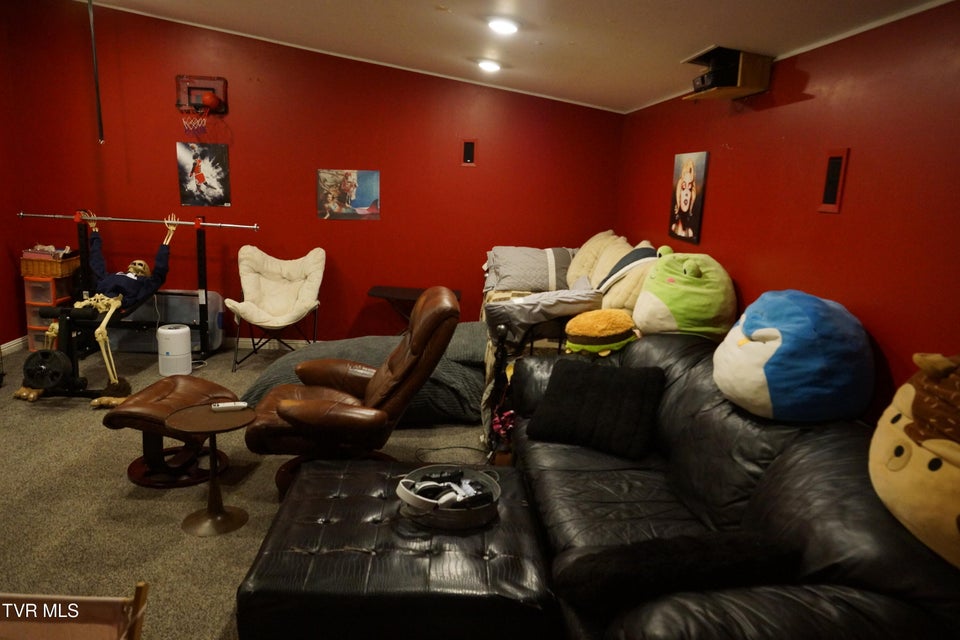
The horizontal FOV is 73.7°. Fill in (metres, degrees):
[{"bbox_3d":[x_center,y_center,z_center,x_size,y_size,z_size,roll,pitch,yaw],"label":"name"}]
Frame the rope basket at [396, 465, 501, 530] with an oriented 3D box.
[{"bbox_3d":[-0.096,0.566,2.100,0.335,0.088,0.325,1,12,-3],"label":"rope basket"}]

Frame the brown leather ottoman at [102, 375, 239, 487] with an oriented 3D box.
[{"bbox_3d":[-1.514,0.553,3.295,0.535,0.444,0.574,3,12,1],"label":"brown leather ottoman"}]

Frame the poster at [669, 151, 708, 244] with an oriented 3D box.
[{"bbox_3d":[1.270,-0.747,3.901,0.025,0.517,0.482,2,12,-5],"label":"poster"}]

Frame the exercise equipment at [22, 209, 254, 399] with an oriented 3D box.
[{"bbox_3d":[-2.624,-0.153,4.590,1.790,1.172,1.255,2,12,-5],"label":"exercise equipment"}]

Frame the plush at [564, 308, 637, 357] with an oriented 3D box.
[{"bbox_3d":[0.590,0.056,3.173,0.330,0.235,0.350,1,12,0],"label":"plush"}]

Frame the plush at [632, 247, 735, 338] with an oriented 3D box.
[{"bbox_3d":[1.020,-0.106,3.212,0.430,0.450,0.490,-3,13,-19],"label":"plush"}]

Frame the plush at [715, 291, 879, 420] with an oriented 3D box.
[{"bbox_3d":[1.131,0.124,2.340,0.490,0.482,0.535,-1,13,-16],"label":"plush"}]

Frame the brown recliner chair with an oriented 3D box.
[{"bbox_3d":[-0.622,0.326,3.176,1.010,1.019,0.750,1,12,-6],"label":"brown recliner chair"}]

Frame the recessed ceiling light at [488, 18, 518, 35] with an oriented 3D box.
[{"bbox_3d":[0.118,-1.506,3.283,0.152,0.035,0.152,10,12,-5],"label":"recessed ceiling light"}]

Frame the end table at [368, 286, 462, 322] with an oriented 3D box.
[{"bbox_3d":[-0.536,0.058,5.267,0.760,0.590,0.440,1,12,-3],"label":"end table"}]

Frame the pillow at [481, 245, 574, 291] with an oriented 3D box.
[{"bbox_3d":[0.408,-0.409,5.235,0.720,0.380,0.200,1,-8,-3],"label":"pillow"}]

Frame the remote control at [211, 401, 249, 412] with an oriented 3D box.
[{"bbox_3d":[-1.104,0.378,2.830,0.155,0.022,0.045,-3,13,-18],"label":"remote control"}]

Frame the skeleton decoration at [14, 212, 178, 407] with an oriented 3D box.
[{"bbox_3d":[-2.675,-0.153,4.563,0.765,1.178,1.270,2,12,-5],"label":"skeleton decoration"}]

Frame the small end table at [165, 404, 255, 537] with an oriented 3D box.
[{"bbox_3d":[-1.164,0.655,2.802,0.363,0.486,0.363,2,12,-5],"label":"small end table"}]

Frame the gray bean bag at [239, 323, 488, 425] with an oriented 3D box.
[{"bbox_3d":[-0.711,0.277,4.567,1.700,0.470,1.500,2,12,-3],"label":"gray bean bag"}]

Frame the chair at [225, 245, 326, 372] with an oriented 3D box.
[{"bbox_3d":[-1.607,-0.097,5.100,0.704,0.941,0.704,2,12,-5],"label":"chair"}]

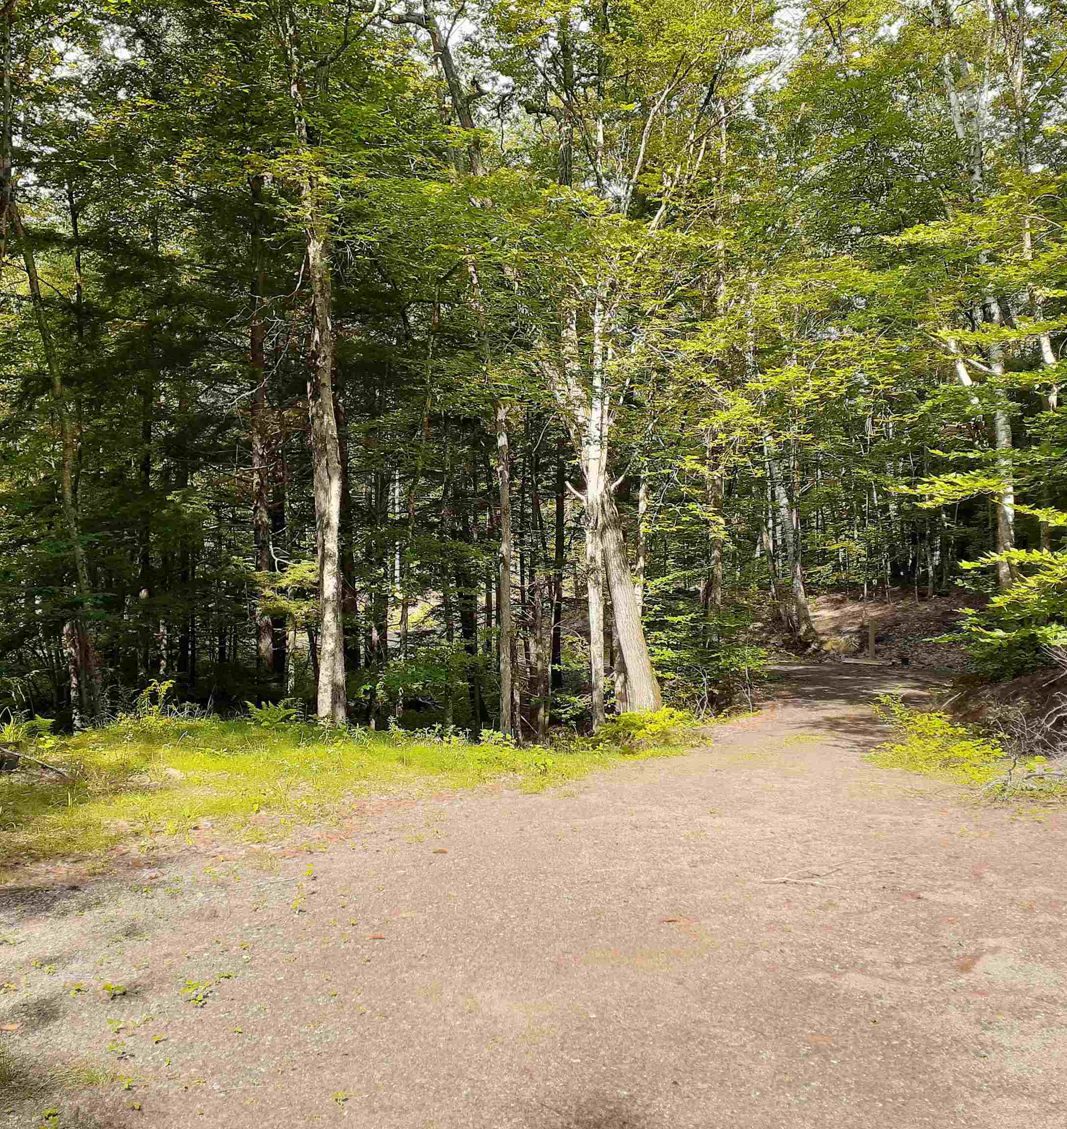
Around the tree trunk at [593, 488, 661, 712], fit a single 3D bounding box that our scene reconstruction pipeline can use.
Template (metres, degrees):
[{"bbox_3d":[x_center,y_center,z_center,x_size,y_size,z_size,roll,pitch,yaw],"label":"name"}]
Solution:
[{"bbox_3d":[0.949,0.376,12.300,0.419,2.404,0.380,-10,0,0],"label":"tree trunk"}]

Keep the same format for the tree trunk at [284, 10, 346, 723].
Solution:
[{"bbox_3d":[-2.181,-2.019,12.000,0.433,7.308,0.400,-3,0,0],"label":"tree trunk"}]

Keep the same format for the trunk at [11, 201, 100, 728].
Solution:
[{"bbox_3d":[-4.826,-1.016,12.000,0.300,5.439,0.250,-8,0,0],"label":"trunk"}]

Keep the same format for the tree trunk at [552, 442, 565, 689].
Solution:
[{"bbox_3d":[0.362,0.034,17.000,0.196,3.627,0.190,0,0,0],"label":"tree trunk"}]

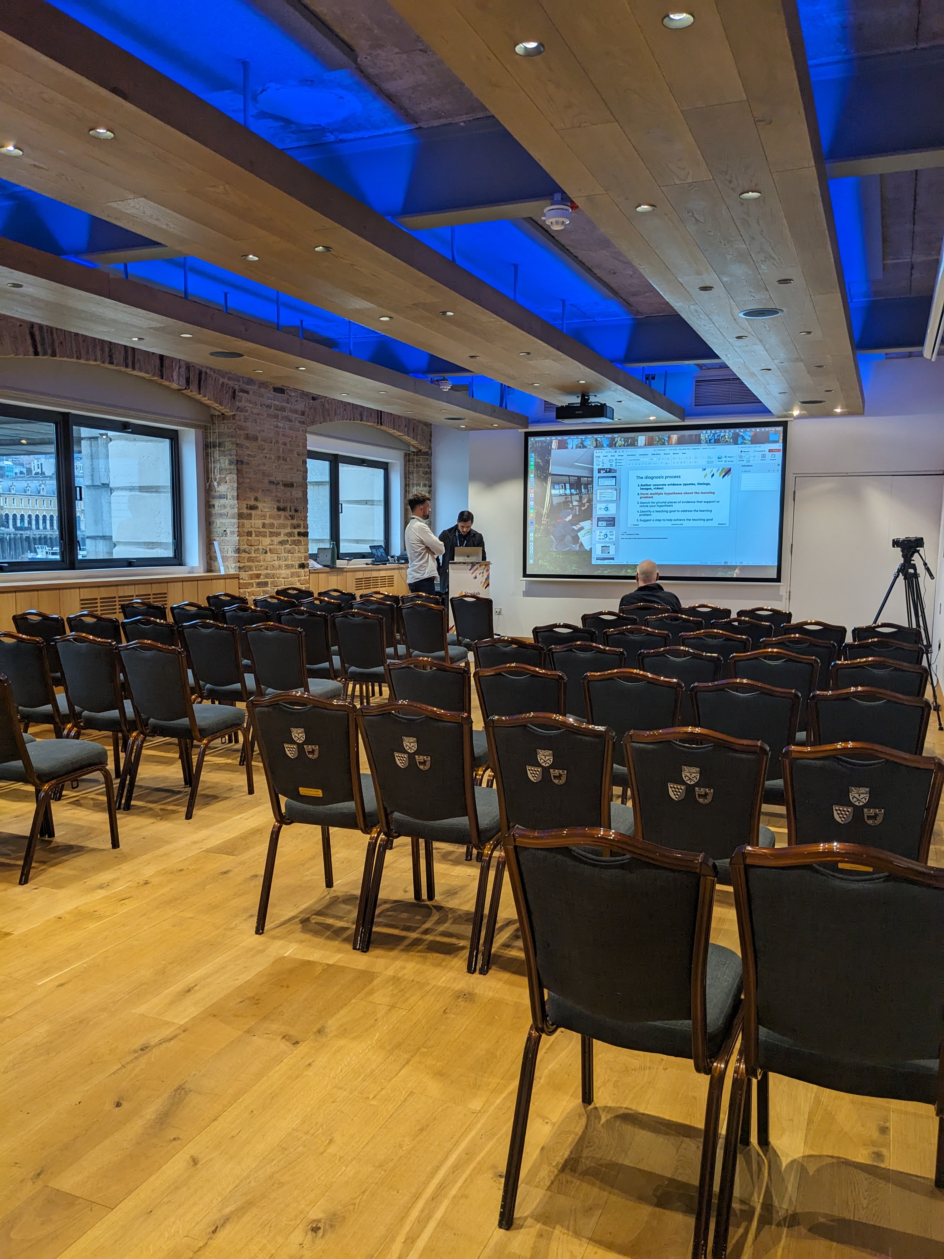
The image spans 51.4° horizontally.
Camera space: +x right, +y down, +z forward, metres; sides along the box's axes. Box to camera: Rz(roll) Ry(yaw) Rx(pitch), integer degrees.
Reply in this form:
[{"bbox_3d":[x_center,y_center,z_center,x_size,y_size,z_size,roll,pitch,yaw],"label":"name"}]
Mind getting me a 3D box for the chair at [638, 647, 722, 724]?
[{"bbox_3d":[1.146,0.524,5.246,0.447,0.920,0.601,3,6,22],"label":"chair"}]

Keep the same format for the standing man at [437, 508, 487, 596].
[{"bbox_3d":[-0.110,-0.544,11.551,0.540,1.730,0.420,2,6,9],"label":"standing man"}]

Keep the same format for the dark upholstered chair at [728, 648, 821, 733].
[{"bbox_3d":[1.554,0.520,5.022,0.434,0.897,0.575,3,6,22],"label":"dark upholstered chair"}]

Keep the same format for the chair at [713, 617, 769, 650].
[{"bbox_3d":[2.002,0.352,7.152,0.439,0.941,0.604,3,6,25],"label":"chair"}]

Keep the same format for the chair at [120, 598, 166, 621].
[{"bbox_3d":[-2.463,0.210,7.950,0.447,0.920,0.601,3,6,21],"label":"chair"}]

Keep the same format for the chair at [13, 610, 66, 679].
[{"bbox_3d":[-2.888,0.310,7.021,0.439,0.941,0.604,2,6,18],"label":"chair"}]

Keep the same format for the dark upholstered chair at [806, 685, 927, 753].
[{"bbox_3d":[1.597,0.655,3.987,0.447,0.920,0.601,3,6,23],"label":"dark upholstered chair"}]

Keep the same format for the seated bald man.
[{"bbox_3d":[1.550,0.025,8.238,0.536,1.248,0.799,3,6,25],"label":"seated bald man"}]

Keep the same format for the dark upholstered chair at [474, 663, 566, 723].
[{"bbox_3d":[0.308,0.585,4.575,0.439,0.941,0.604,3,6,22],"label":"dark upholstered chair"}]

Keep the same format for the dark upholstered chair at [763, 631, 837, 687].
[{"bbox_3d":[1.984,0.464,5.954,0.447,0.920,0.601,3,6,23],"label":"dark upholstered chair"}]

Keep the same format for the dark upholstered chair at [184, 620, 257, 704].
[{"bbox_3d":[-1.504,0.367,6.227,0.434,0.897,0.575,3,6,18],"label":"dark upholstered chair"}]

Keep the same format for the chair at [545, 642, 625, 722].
[{"bbox_3d":[0.681,0.481,5.293,0.439,0.902,0.584,3,6,23],"label":"chair"}]

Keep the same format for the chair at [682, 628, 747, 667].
[{"bbox_3d":[1.527,0.419,6.053,0.439,0.902,0.584,3,6,23],"label":"chair"}]

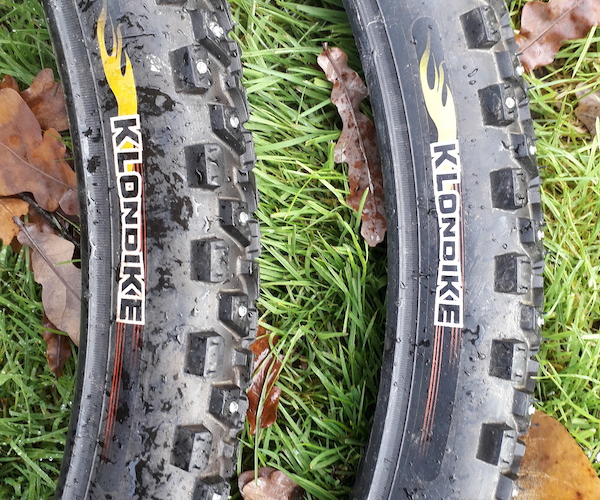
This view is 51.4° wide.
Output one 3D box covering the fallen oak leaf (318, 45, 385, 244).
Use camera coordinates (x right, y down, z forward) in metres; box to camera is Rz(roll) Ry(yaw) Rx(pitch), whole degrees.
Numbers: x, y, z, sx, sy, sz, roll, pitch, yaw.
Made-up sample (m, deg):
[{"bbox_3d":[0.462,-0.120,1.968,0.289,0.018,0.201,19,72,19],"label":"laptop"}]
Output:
[{"bbox_3d":[0.020,-0.040,0.238,0.020,0.013,0.079,-14,87,-1],"label":"fallen oak leaf"}]

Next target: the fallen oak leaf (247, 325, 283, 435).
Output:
[{"bbox_3d":[-0.015,0.051,0.245,0.017,0.011,0.044,2,87,0],"label":"fallen oak leaf"}]

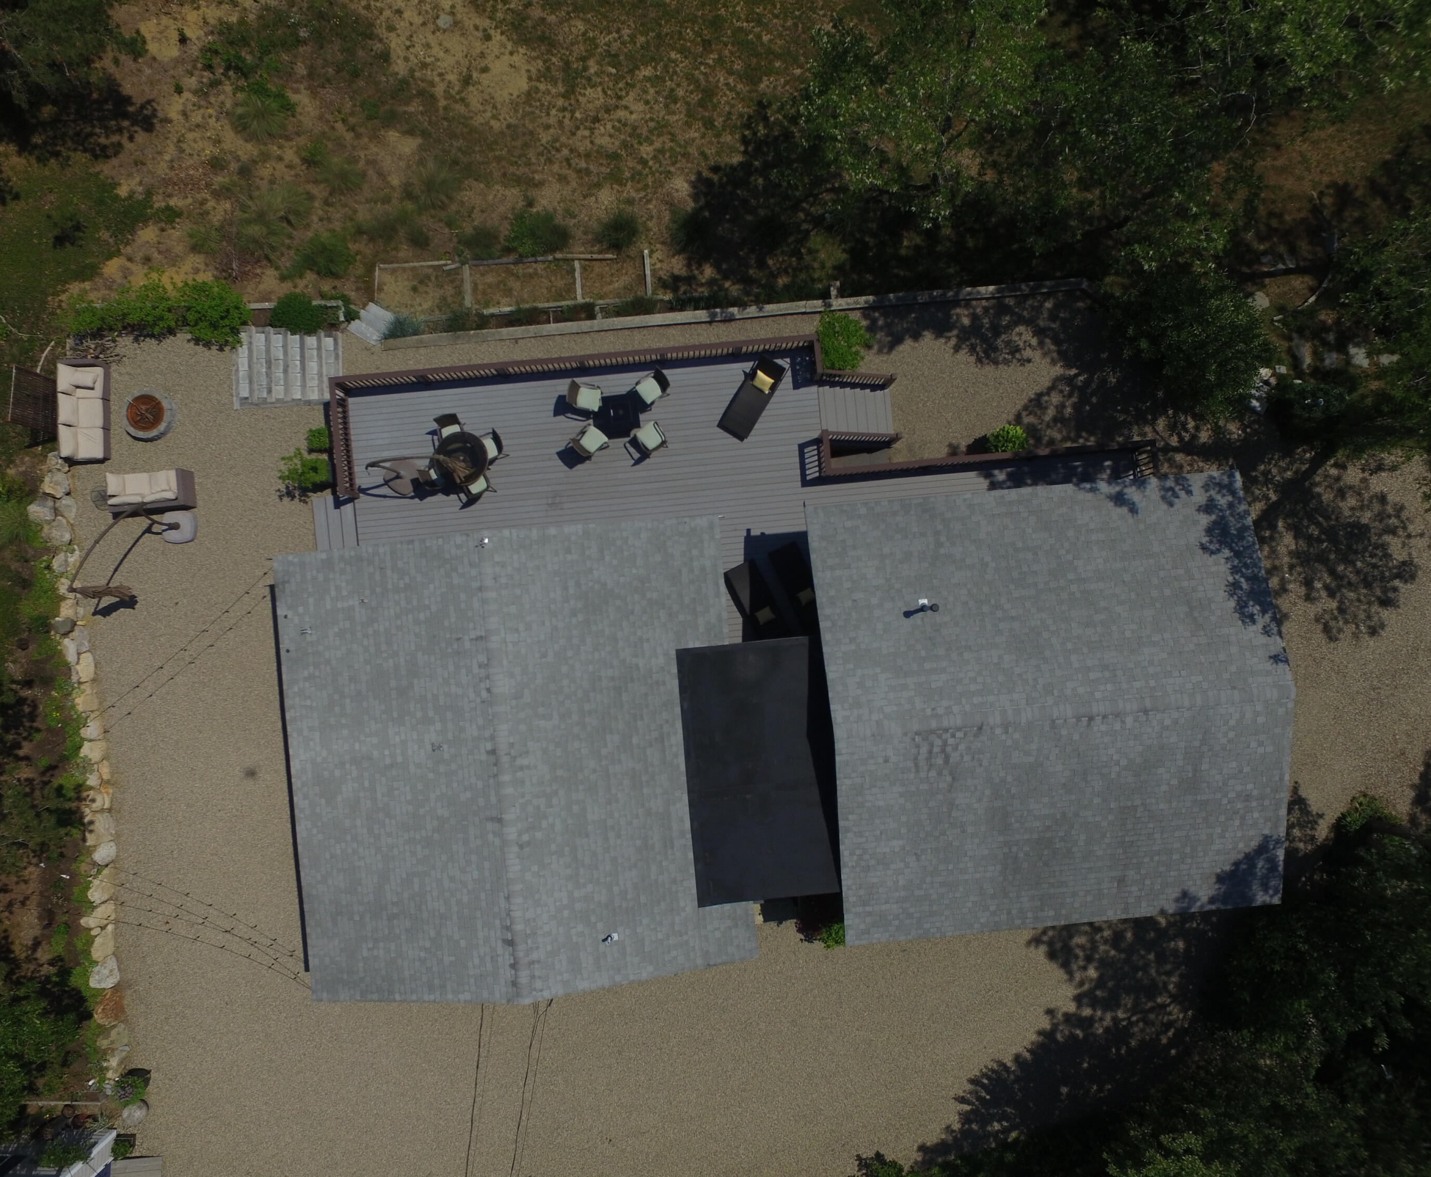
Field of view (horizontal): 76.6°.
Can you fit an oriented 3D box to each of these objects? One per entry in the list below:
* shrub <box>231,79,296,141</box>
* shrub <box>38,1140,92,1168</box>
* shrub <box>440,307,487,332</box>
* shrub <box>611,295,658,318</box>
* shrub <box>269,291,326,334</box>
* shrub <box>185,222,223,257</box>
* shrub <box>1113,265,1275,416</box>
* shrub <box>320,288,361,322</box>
[{"bbox_3d":[-10.254,-10.837,20.549,1.430,0.850,1.370,0,89,-1],"label":"shrub"},{"bbox_3d":[-15.366,13.355,21.400,1.250,0.750,0.700,0,90,0],"label":"shrub"},{"bbox_3d":[-6.011,-6.420,21.630,1.110,0.500,0.570,0,89,-1],"label":"shrub"},{"bbox_3d":[-1.949,-6.857,22.000,1.100,0.500,0.550,0,90,0],"label":"shrub"},{"bbox_3d":[-10.006,-6.602,21.700,1.300,0.950,1.000,0,90,0],"label":"shrub"},{"bbox_3d":[-11.805,-8.054,20.934,0.840,0.550,0.770,0,89,-1],"label":"shrub"},{"bbox_3d":[11.018,-5.680,21.000,3.600,2.800,3.400,0,90,0],"label":"shrub"},{"bbox_3d":[-8.831,-6.666,21.341,0.930,0.550,0.770,0,89,-1],"label":"shrub"}]

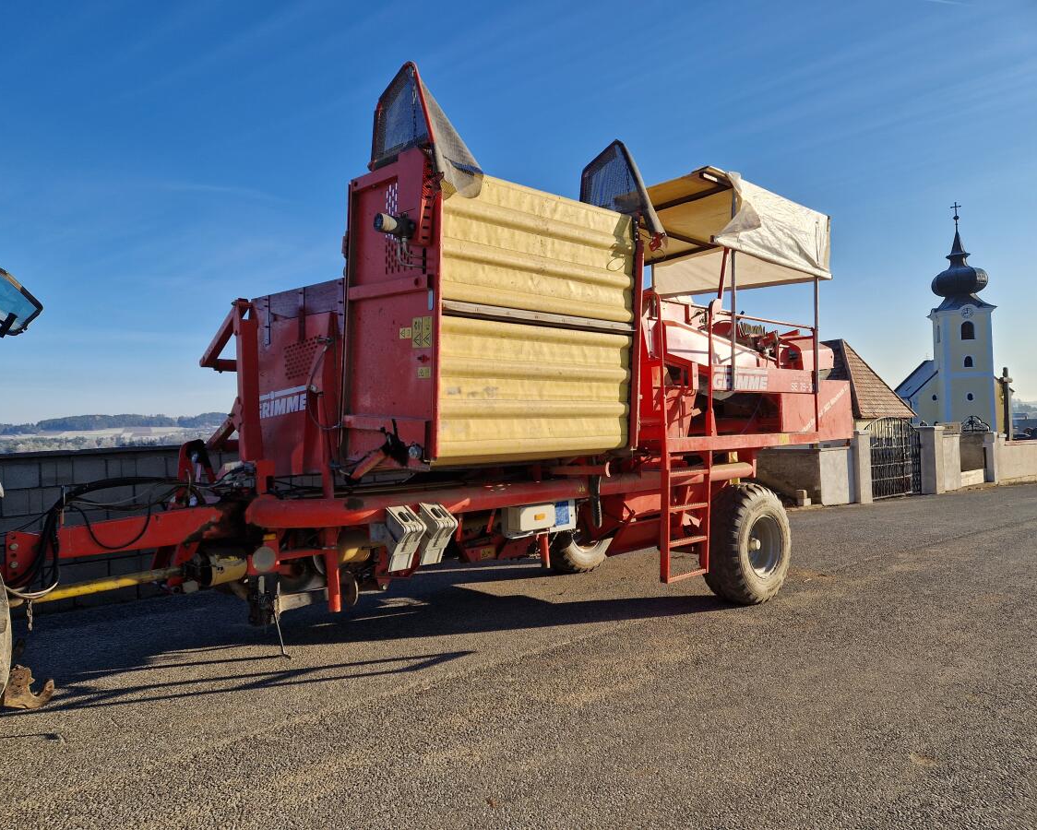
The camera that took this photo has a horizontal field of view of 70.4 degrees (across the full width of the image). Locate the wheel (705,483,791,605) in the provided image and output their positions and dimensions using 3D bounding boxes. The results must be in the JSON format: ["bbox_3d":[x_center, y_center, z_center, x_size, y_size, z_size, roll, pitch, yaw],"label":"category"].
[{"bbox_3d":[2.090,1.170,6.736,1.067,1.067,0.385,0,0,-44],"label":"wheel"}]

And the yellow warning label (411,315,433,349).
[{"bbox_3d":[-0.541,-0.464,4.129,0.005,0.175,0.175,0,4,-44],"label":"yellow warning label"}]

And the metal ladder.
[{"bbox_3d":[1.279,0.231,5.756,0.749,2.115,0.142,0,0,-44],"label":"metal ladder"}]

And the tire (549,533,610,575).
[{"bbox_3d":[0.682,1.187,8.185,1.067,1.067,0.385,0,0,-44],"label":"tire"}]

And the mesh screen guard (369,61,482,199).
[{"bbox_3d":[-0.492,-1.633,4.367,0.405,0.810,0.729,0,0,-44],"label":"mesh screen guard"}]

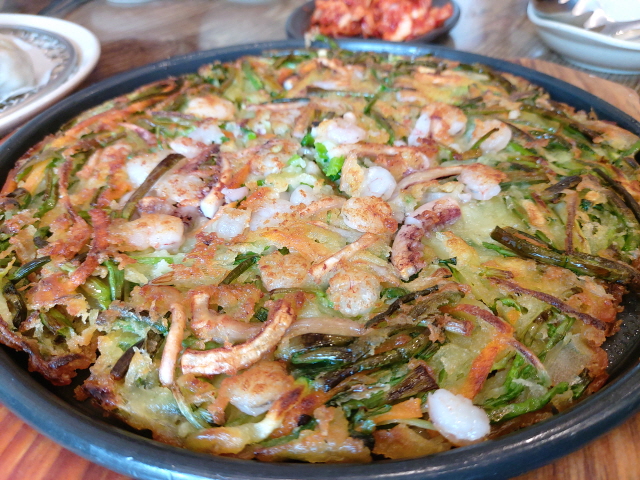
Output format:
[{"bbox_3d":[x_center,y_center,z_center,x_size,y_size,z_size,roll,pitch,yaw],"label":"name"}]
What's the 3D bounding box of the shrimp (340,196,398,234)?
[{"bbox_3d":[0.020,-0.010,0.183,0.023,0.013,0.017,8,41,13],"label":"shrimp"}]

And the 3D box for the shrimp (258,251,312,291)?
[{"bbox_3d":[-0.011,0.010,0.153,0.018,0.009,0.013,-1,41,0],"label":"shrimp"}]

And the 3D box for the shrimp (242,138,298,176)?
[{"bbox_3d":[-0.023,-0.037,0.207,0.025,0.010,0.019,-11,42,-11],"label":"shrimp"}]

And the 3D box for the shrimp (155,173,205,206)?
[{"bbox_3d":[-0.062,-0.022,0.203,0.021,0.011,0.018,-2,40,1],"label":"shrimp"}]

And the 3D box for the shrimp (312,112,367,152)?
[{"bbox_3d":[0.010,-0.056,0.239,0.028,0.013,0.022,-2,40,1],"label":"shrimp"}]

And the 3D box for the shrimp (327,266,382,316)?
[{"bbox_3d":[0.011,0.017,0.152,0.018,0.013,0.018,-2,40,1],"label":"shrimp"}]

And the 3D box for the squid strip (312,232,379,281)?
[{"bbox_3d":[0.009,0.005,0.158,0.030,0.006,0.006,-30,49,-30],"label":"squid strip"}]

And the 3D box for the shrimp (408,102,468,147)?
[{"bbox_3d":[0.058,-0.058,0.230,0.026,0.011,0.027,-1,41,0],"label":"shrimp"}]

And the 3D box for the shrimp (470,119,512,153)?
[{"bbox_3d":[0.085,-0.052,0.230,0.020,0.013,0.018,-15,41,-14],"label":"shrimp"}]

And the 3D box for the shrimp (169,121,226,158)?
[{"bbox_3d":[-0.063,-0.052,0.239,0.029,0.013,0.021,-18,42,-18],"label":"shrimp"}]

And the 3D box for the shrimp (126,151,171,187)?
[{"bbox_3d":[-0.080,-0.033,0.217,0.022,0.013,0.021,-15,41,-14],"label":"shrimp"}]

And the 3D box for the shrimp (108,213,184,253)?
[{"bbox_3d":[-0.063,-0.003,0.168,0.025,0.010,0.014,3,41,4],"label":"shrimp"}]

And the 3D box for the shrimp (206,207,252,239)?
[{"bbox_3d":[-0.034,-0.006,0.172,0.018,0.009,0.013,-1,41,0],"label":"shrimp"}]

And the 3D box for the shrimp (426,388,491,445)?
[{"bbox_3d":[0.035,0.045,0.117,0.011,0.011,0.018,-34,49,-32],"label":"shrimp"}]

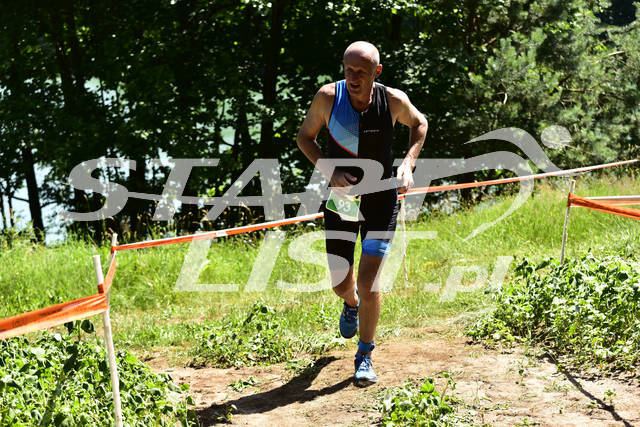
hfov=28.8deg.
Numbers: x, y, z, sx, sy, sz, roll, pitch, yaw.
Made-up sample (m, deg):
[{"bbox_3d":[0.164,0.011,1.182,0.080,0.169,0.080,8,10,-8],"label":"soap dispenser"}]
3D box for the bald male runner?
[{"bbox_3d":[0.210,-0.010,6.250,0.650,1.700,0.820,1,4,10],"label":"bald male runner"}]

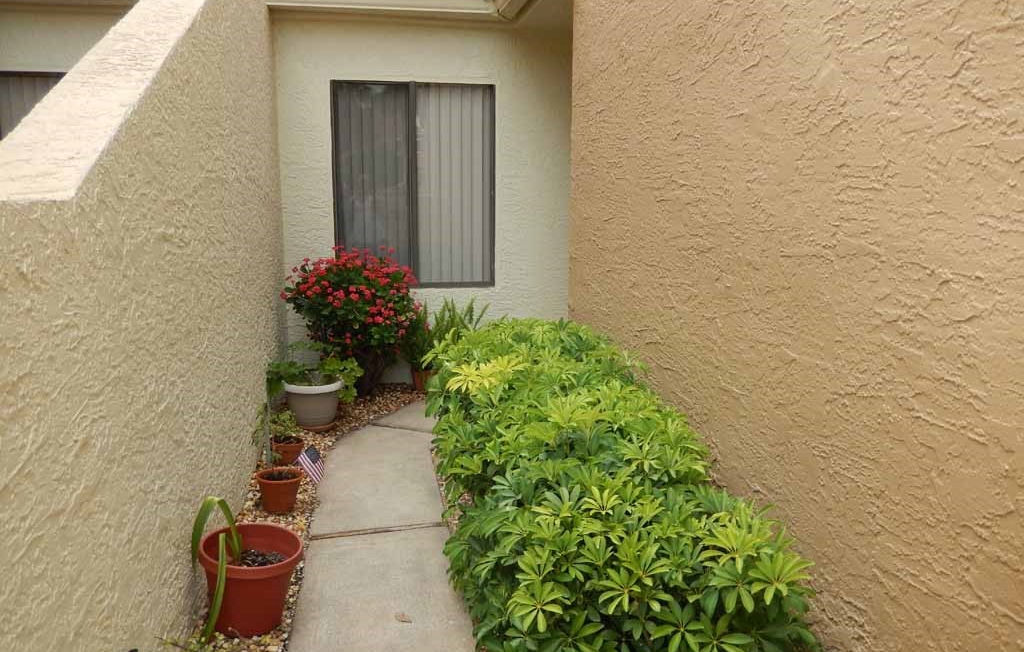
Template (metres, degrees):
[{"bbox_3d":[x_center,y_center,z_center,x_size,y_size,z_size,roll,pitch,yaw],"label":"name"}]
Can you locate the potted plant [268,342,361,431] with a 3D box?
[{"bbox_3d":[-1.230,0.373,4.681,0.570,0.500,0.500,-1,9,-10],"label":"potted plant"}]

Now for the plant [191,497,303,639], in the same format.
[{"bbox_3d":[-0.864,0.781,2.413,0.345,0.400,0.370,-1,9,-10],"label":"plant"}]

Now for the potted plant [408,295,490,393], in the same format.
[{"bbox_3d":[-0.503,0.151,5.465,0.600,0.700,0.500,-1,9,-10],"label":"potted plant"}]

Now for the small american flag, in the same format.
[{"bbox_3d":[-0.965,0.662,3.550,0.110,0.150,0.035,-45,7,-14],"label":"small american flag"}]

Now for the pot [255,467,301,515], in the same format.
[{"bbox_3d":[-1.057,0.752,3.371,0.208,0.157,0.208,-1,9,-10],"label":"pot"}]

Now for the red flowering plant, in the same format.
[{"bbox_3d":[-1.145,0.020,5.186,0.920,1.040,0.820,-1,9,-10],"label":"red flowering plant"}]

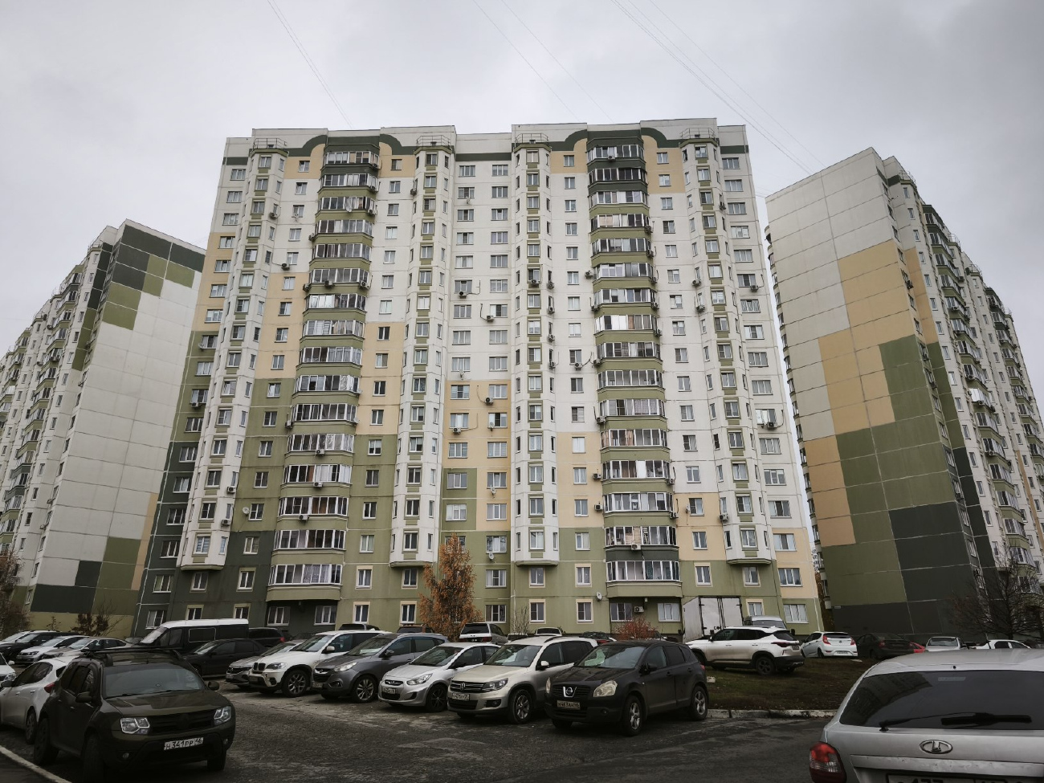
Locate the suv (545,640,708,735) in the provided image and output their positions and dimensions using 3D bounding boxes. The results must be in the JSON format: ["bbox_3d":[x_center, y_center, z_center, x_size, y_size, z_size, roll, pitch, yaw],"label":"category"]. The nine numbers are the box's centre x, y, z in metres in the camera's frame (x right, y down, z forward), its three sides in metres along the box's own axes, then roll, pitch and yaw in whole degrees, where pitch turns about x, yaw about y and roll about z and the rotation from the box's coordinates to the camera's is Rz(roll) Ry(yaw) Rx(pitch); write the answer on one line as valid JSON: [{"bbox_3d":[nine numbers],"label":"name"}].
[{"bbox_3d":[2.247,5.978,14.269,1.783,1.615,4.315,-16,-24,37],"label":"suv"}]

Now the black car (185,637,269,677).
[{"bbox_3d":[-12.299,11.060,28.629,4.500,1.450,1.750,17,-25,-41],"label":"black car"}]

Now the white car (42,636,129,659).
[{"bbox_3d":[-22.500,13.700,36.400,1.740,1.470,4.500,-14,-23,35],"label":"white car"}]

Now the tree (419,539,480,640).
[{"bbox_3d":[-5.070,14.138,48.682,4.384,7.893,4.384,0,-21,0],"label":"tree"}]

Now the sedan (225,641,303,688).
[{"bbox_3d":[-8.086,9.670,24.602,4.420,1.480,1.760,18,-26,-42],"label":"sedan"}]

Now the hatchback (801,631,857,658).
[{"bbox_3d":[15.962,13.322,36.388,1.700,1.470,4.120,-1,-19,1],"label":"hatchback"}]

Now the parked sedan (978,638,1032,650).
[{"bbox_3d":[28.242,15.097,40.000,4.350,1.450,1.700,-13,-25,31],"label":"parked sedan"}]

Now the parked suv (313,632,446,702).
[{"bbox_3d":[-4.023,7.980,20.186,1.820,1.660,4.410,-16,-24,37],"label":"parked suv"}]

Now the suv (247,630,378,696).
[{"bbox_3d":[-6.056,8.406,21.628,1.933,1.776,4.857,-17,-25,40],"label":"suv"}]

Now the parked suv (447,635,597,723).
[{"bbox_3d":[0.230,6.526,15.979,1.810,1.690,4.430,-16,-25,39],"label":"parked suv"}]

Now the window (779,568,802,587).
[{"bbox_3d":[22.570,15.625,58.384,1.760,1.450,0.150,-1,-21,2],"label":"window"}]

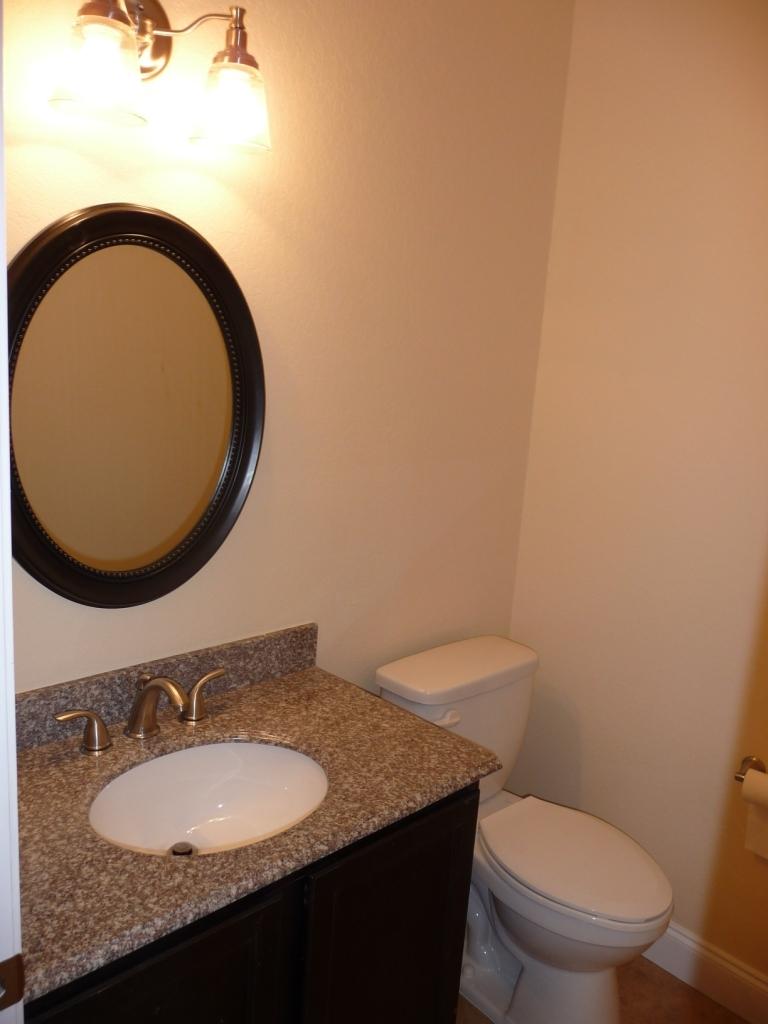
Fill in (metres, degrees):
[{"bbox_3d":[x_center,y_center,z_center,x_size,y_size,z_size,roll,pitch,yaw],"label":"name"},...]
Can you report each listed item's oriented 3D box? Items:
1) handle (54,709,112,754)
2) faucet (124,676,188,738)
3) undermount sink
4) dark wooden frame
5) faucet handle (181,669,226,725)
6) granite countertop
[{"bbox_3d":[-0.542,0.392,1.493,0.107,0.089,0.055,-7,16,-44],"label":"handle"},{"bbox_3d":[-0.414,0.369,1.540,0.062,0.132,0.180,-7,16,-44],"label":"faucet"},{"bbox_3d":[-0.298,0.574,1.452,0.450,0.177,0.385,-7,16,-44],"label":"undermount sink"},{"bbox_3d":[-0.460,-0.179,1.522,0.584,0.733,0.030,-7,16,-44],"label":"dark wooden frame"},{"bbox_3d":[-0.357,0.365,1.646,0.099,0.092,0.052,-7,16,-43],"label":"faucet handle"},{"bbox_3d":[-0.312,0.474,1.463,0.946,0.027,0.569,-7,16,-44],"label":"granite countertop"}]

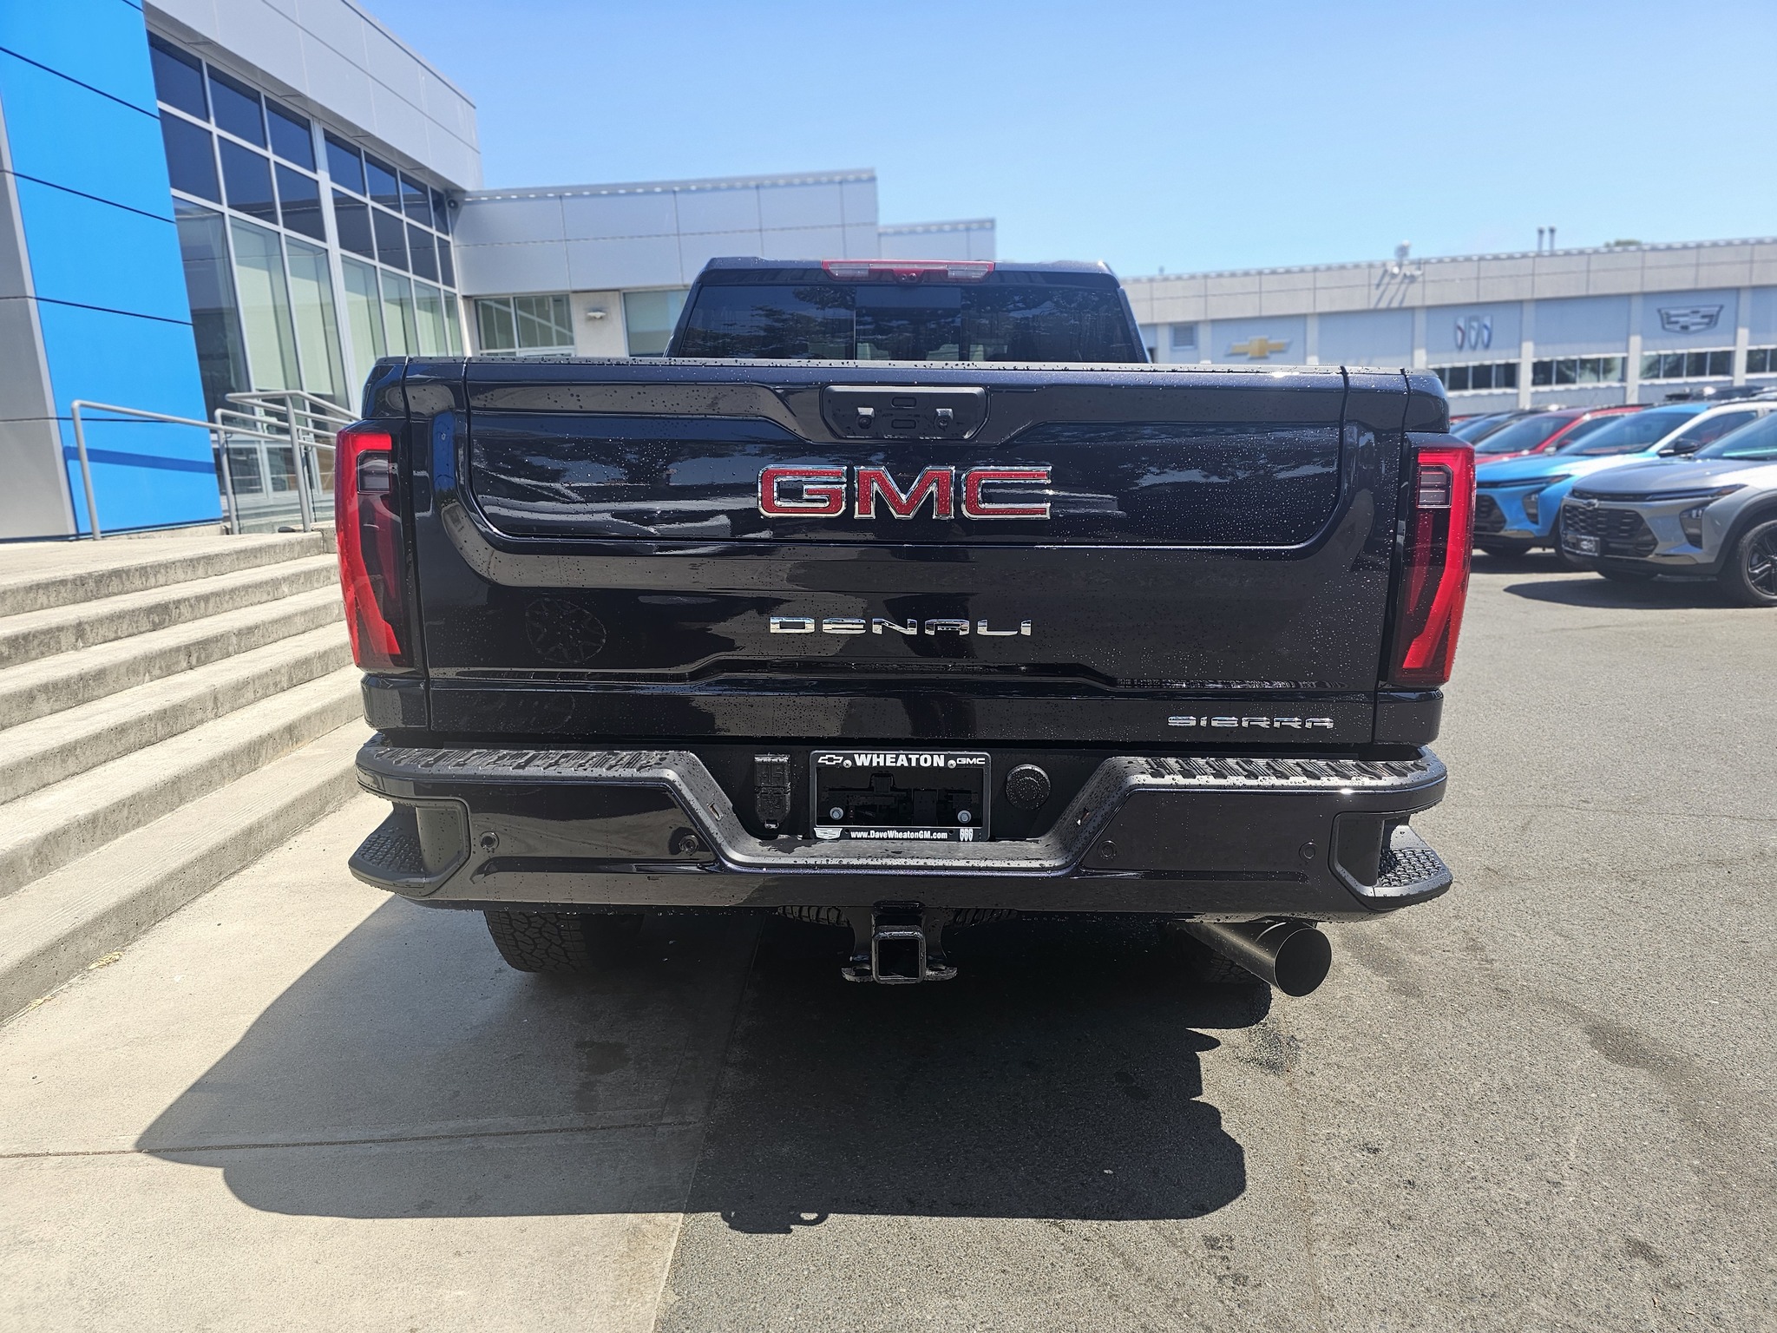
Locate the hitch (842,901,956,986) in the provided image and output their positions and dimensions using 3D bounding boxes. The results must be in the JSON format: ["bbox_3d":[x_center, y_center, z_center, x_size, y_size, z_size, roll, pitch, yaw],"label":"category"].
[{"bbox_3d":[0.019,0.446,2.028,0.190,0.145,0.190,1,11,1],"label":"hitch"}]

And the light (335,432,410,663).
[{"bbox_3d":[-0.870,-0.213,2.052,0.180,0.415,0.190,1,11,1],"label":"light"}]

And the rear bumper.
[{"bbox_3d":[0.020,0.257,2.089,1.960,0.245,0.370,1,11,1],"label":"rear bumper"}]

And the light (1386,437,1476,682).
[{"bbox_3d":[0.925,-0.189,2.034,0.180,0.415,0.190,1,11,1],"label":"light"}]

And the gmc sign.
[{"bbox_3d":[0.028,-0.286,1.940,0.483,0.088,0.020,1,11,1],"label":"gmc sign"}]

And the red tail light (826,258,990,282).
[{"bbox_3d":[0.069,-1.347,4.029,0.590,0.075,0.075,1,11,1],"label":"red tail light"}]

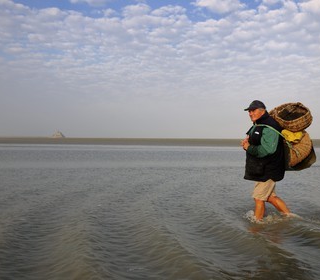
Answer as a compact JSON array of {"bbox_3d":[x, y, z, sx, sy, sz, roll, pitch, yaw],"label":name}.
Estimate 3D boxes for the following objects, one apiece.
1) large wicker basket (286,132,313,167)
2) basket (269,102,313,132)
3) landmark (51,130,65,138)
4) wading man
[{"bbox_3d":[1.782,0.115,4.620,0.360,0.440,0.420,0,0,0],"label":"large wicker basket"},{"bbox_3d":[1.660,-0.280,4.600,0.500,0.270,0.420,-9,22,0],"label":"basket"},{"bbox_3d":[-1833.518,-104.259,6500.000,245.000,148.000,230.000,0,0,-16],"label":"landmark"},{"bbox_3d":[1.355,0.344,4.600,0.640,1.700,0.560,0,0,0],"label":"wading man"}]

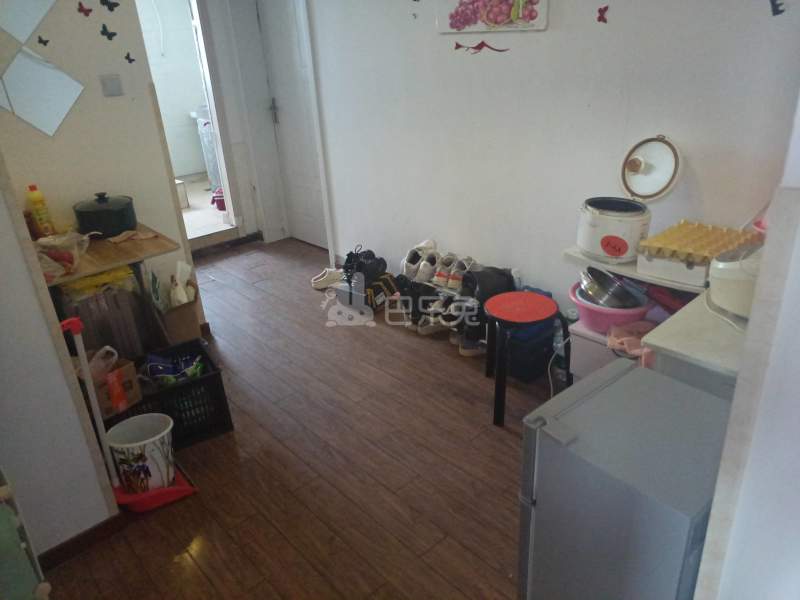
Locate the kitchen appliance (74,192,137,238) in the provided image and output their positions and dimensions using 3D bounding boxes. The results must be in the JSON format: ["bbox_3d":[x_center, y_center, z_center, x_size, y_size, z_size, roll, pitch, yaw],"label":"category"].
[{"bbox_3d":[-1.290,-0.386,2.628,0.245,0.170,0.235,-23,31,-37],"label":"kitchen appliance"}]

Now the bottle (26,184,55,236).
[{"bbox_3d":[-1.524,-0.358,2.567,0.086,0.278,0.086,18,32,39],"label":"bottle"}]

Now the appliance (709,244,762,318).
[{"bbox_3d":[1.009,-0.067,1.687,0.250,0.180,0.250,-23,31,-37],"label":"appliance"}]

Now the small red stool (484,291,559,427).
[{"bbox_3d":[0.496,0.223,2.529,0.353,0.434,0.348,-3,24,1],"label":"small red stool"}]

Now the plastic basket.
[{"bbox_3d":[-0.984,0.434,2.431,0.485,0.303,0.313,-19,29,-31],"label":"plastic basket"}]

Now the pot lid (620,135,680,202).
[{"bbox_3d":[0.936,-0.506,2.292,0.075,0.252,0.252,-1,18,-37],"label":"pot lid"}]

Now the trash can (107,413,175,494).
[{"bbox_3d":[-0.902,0.559,2.152,0.215,0.240,0.215,-3,24,1],"label":"trash can"}]

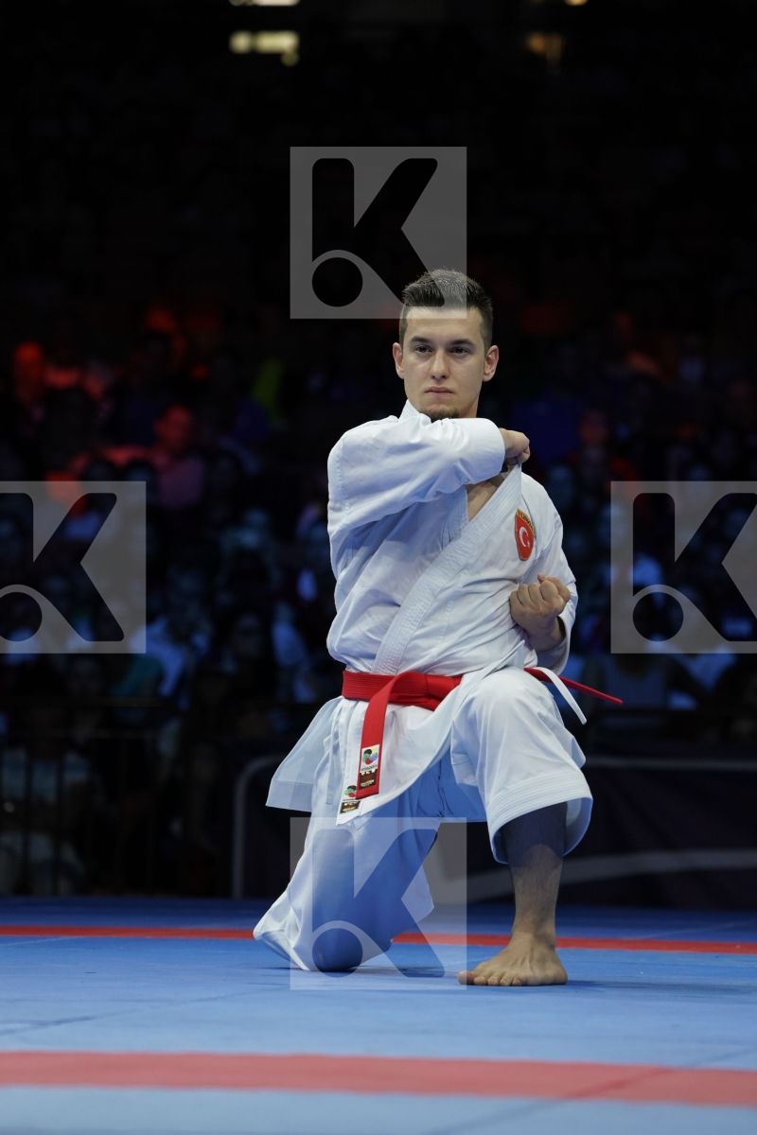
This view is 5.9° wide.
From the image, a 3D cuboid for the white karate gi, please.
[{"bbox_3d":[0.081,0.217,13.150,0.600,1.030,0.780,1,-1,-2],"label":"white karate gi"}]

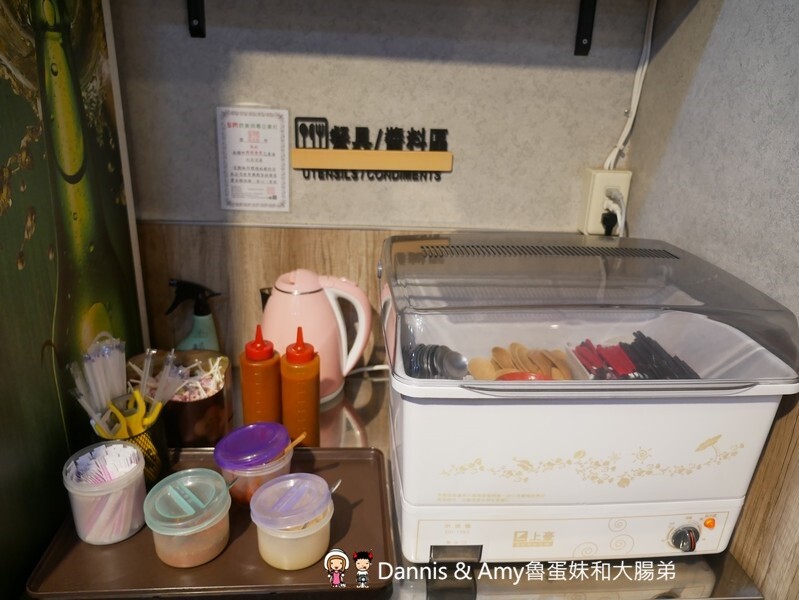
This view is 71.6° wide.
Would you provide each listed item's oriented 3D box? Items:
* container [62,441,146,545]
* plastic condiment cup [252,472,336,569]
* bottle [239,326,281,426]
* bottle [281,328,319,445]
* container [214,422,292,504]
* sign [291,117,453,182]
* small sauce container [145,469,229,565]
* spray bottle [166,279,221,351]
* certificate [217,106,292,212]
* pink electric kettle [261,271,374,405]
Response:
[{"bbox_3d":[-0.393,0.262,0.750,0.092,0.105,0.092,1,22,-3],"label":"container"},{"bbox_3d":[-0.141,0.296,0.739,0.106,0.071,0.106,1,22,-3],"label":"plastic condiment cup"},{"bbox_3d":[-0.232,0.142,0.937,0.070,0.217,0.070,1,22,-3],"label":"bottle"},{"bbox_3d":[-0.165,0.145,0.934,0.069,0.218,0.069,1,22,-3],"label":"bottle"},{"bbox_3d":[-0.219,0.251,0.846,0.110,0.074,0.110,1,22,-3],"label":"container"},{"bbox_3d":[-0.049,-0.275,1.028,0.300,0.112,0.022,1,22,-3],"label":"sign"},{"bbox_3d":[-0.276,0.289,0.735,0.106,0.076,0.106,1,22,-3],"label":"small sauce container"},{"bbox_3d":[-0.397,0.068,1.085,0.097,0.229,0.085,1,22,-3],"label":"spray bottle"},{"bbox_3d":[-0.271,-0.259,1.034,0.129,0.185,0.008,1,22,-3],"label":"certificate"},{"bbox_3d":[-0.159,0.066,1.073,0.213,0.262,0.158,1,22,-3],"label":"pink electric kettle"}]

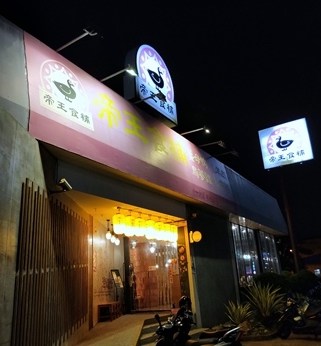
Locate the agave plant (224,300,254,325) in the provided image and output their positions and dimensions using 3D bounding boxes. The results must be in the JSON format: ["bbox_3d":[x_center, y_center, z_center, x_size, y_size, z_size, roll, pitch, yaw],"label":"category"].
[{"bbox_3d":[2.455,4.452,10.707,0.880,0.780,0.880,-15,-22,30],"label":"agave plant"}]

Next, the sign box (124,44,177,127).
[{"bbox_3d":[-0.234,-2.878,10.595,0.320,2.270,2.250,-15,-22,30],"label":"sign box"}]

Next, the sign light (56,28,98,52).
[{"bbox_3d":[-1.824,-2.782,7.045,1.080,0.200,0.300,-15,-22,30],"label":"sign light"}]

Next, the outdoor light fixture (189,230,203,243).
[{"bbox_3d":[1.169,2.119,11.024,0.420,0.360,0.330,-15,-22,30],"label":"outdoor light fixture"}]

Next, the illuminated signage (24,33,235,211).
[{"bbox_3d":[0.265,-0.526,10.378,0.100,2.405,10.223,-23,-26,27],"label":"illuminated signage"}]

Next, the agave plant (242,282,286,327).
[{"bbox_3d":[3.340,4.239,10.843,1.300,1.360,1.300,-15,-22,30],"label":"agave plant"}]

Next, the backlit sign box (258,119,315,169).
[{"bbox_3d":[6.303,-1.414,16.809,2.347,2.223,0.280,-14,-21,27],"label":"backlit sign box"}]

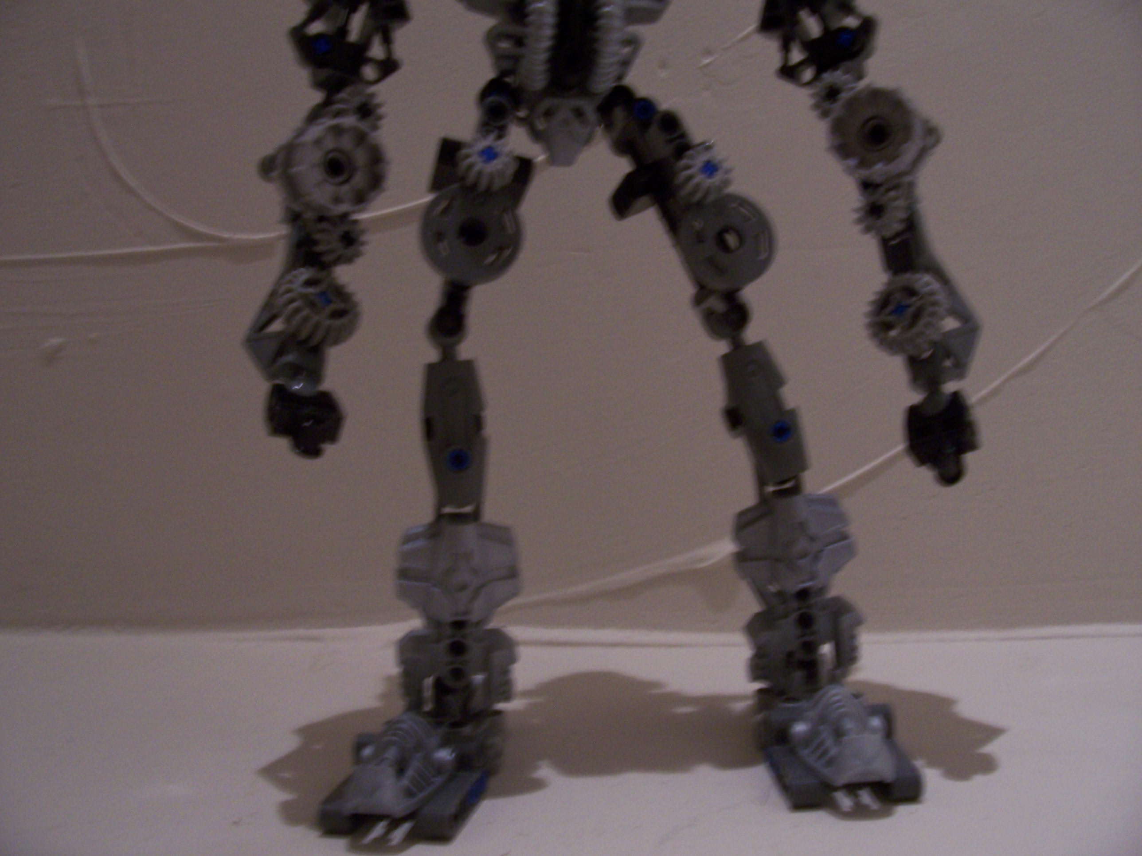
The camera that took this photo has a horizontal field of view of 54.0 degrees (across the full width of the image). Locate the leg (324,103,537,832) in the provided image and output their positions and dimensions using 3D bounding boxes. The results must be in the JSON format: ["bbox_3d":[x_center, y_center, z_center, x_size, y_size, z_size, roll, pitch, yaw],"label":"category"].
[{"bbox_3d":[-0.040,0.010,0.317,0.051,0.196,0.055,2,10,10],"label":"leg"}]

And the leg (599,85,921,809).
[{"bbox_3d":[0.054,0.006,0.324,0.086,0.200,0.056,-1,10,-8],"label":"leg"}]

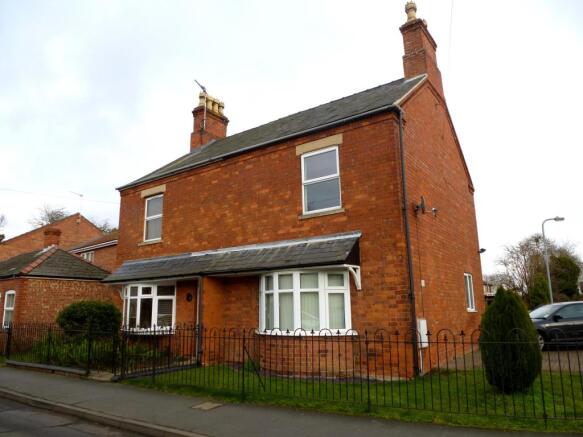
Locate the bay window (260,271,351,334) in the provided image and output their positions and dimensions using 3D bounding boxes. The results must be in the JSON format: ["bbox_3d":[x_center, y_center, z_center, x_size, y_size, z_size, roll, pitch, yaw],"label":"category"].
[{"bbox_3d":[0.160,1.988,9.443,2.550,1.429,0.480,-9,-14,33],"label":"bay window"}]

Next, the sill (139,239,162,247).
[{"bbox_3d":[-4.610,0.775,13.216,1.240,0.090,0.160,-9,-14,33],"label":"sill"}]

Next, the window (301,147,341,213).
[{"bbox_3d":[0.738,-0.908,9.923,1.050,1.550,0.100,-9,-14,33],"label":"window"}]

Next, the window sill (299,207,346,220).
[{"bbox_3d":[0.716,-0.121,9.683,1.240,0.090,0.160,-9,-14,33],"label":"window sill"}]

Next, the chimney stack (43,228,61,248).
[{"bbox_3d":[-9.125,0.762,15.397,0.580,0.850,0.580,-9,-14,33],"label":"chimney stack"}]

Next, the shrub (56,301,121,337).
[{"bbox_3d":[-6.105,3.296,12.062,1.898,1.661,1.803,-9,-14,33],"label":"shrub"}]

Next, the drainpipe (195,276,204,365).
[{"bbox_3d":[-2.353,2.598,10.421,0.080,2.190,0.080,-9,-14,33],"label":"drainpipe"}]

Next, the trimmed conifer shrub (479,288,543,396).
[{"bbox_3d":[3.635,1.994,6.767,0.994,1.665,0.994,-9,-14,33],"label":"trimmed conifer shrub"}]

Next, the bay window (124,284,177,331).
[{"bbox_3d":[-4.620,2.834,12.606,2.500,1.459,0.450,-9,-14,33],"label":"bay window"}]

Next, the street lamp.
[{"bbox_3d":[14.587,2.825,21.896,1.150,5.833,0.250,-1,-12,0],"label":"street lamp"}]

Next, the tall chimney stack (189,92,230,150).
[{"bbox_3d":[-3.775,-4.271,19.026,0.720,2.804,1.750,-9,-14,33],"label":"tall chimney stack"}]

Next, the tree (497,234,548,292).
[{"bbox_3d":[16.025,4.044,27.789,3.700,5.830,3.700,-9,-14,33],"label":"tree"}]

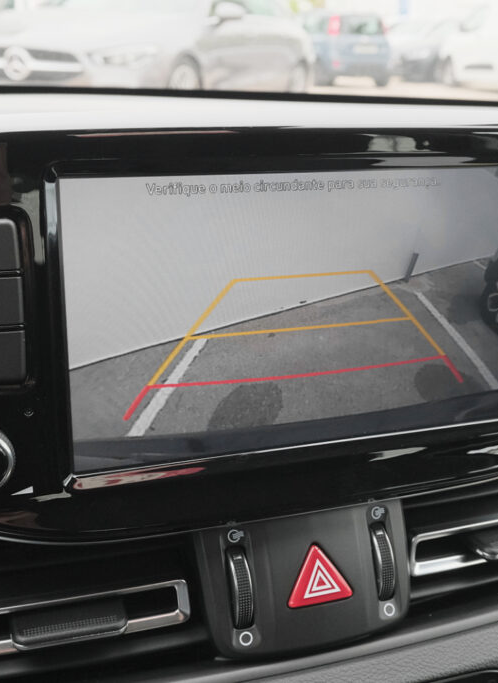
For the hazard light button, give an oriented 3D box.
[{"bbox_3d":[0.027,0.089,0.372,0.027,0.023,0.006,-5,-4,-19],"label":"hazard light button"}]

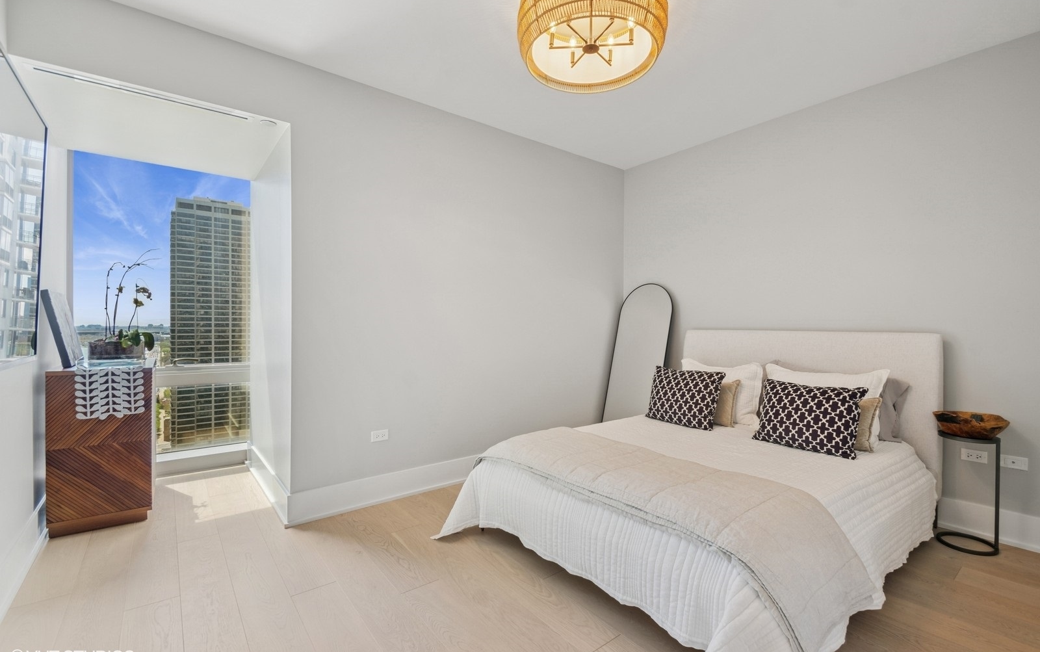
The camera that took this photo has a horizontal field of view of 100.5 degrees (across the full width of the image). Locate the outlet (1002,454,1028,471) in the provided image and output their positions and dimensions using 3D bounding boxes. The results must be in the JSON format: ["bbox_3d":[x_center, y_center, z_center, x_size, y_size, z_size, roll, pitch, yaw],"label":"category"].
[{"bbox_3d":[2.707,0.750,2.379,0.010,0.071,0.114,0,1,-39],"label":"outlet"}]

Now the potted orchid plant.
[{"bbox_3d":[-2.617,-0.127,2.869,0.330,0.750,0.240,0,1,-38],"label":"potted orchid plant"}]

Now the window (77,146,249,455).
[{"bbox_3d":[-2.767,-0.128,3.421,1.102,2.270,0.090,0,0,-36],"label":"window"}]

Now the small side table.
[{"bbox_3d":[2.461,0.899,2.378,0.250,0.610,0.250,0,1,-39],"label":"small side table"}]

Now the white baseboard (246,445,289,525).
[{"bbox_3d":[-1.859,1.095,3.148,0.025,0.187,1.478,0,1,-40],"label":"white baseboard"}]

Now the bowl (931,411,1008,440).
[{"bbox_3d":[2.462,0.544,2.376,0.270,0.100,0.290,0,1,-39],"label":"bowl"}]

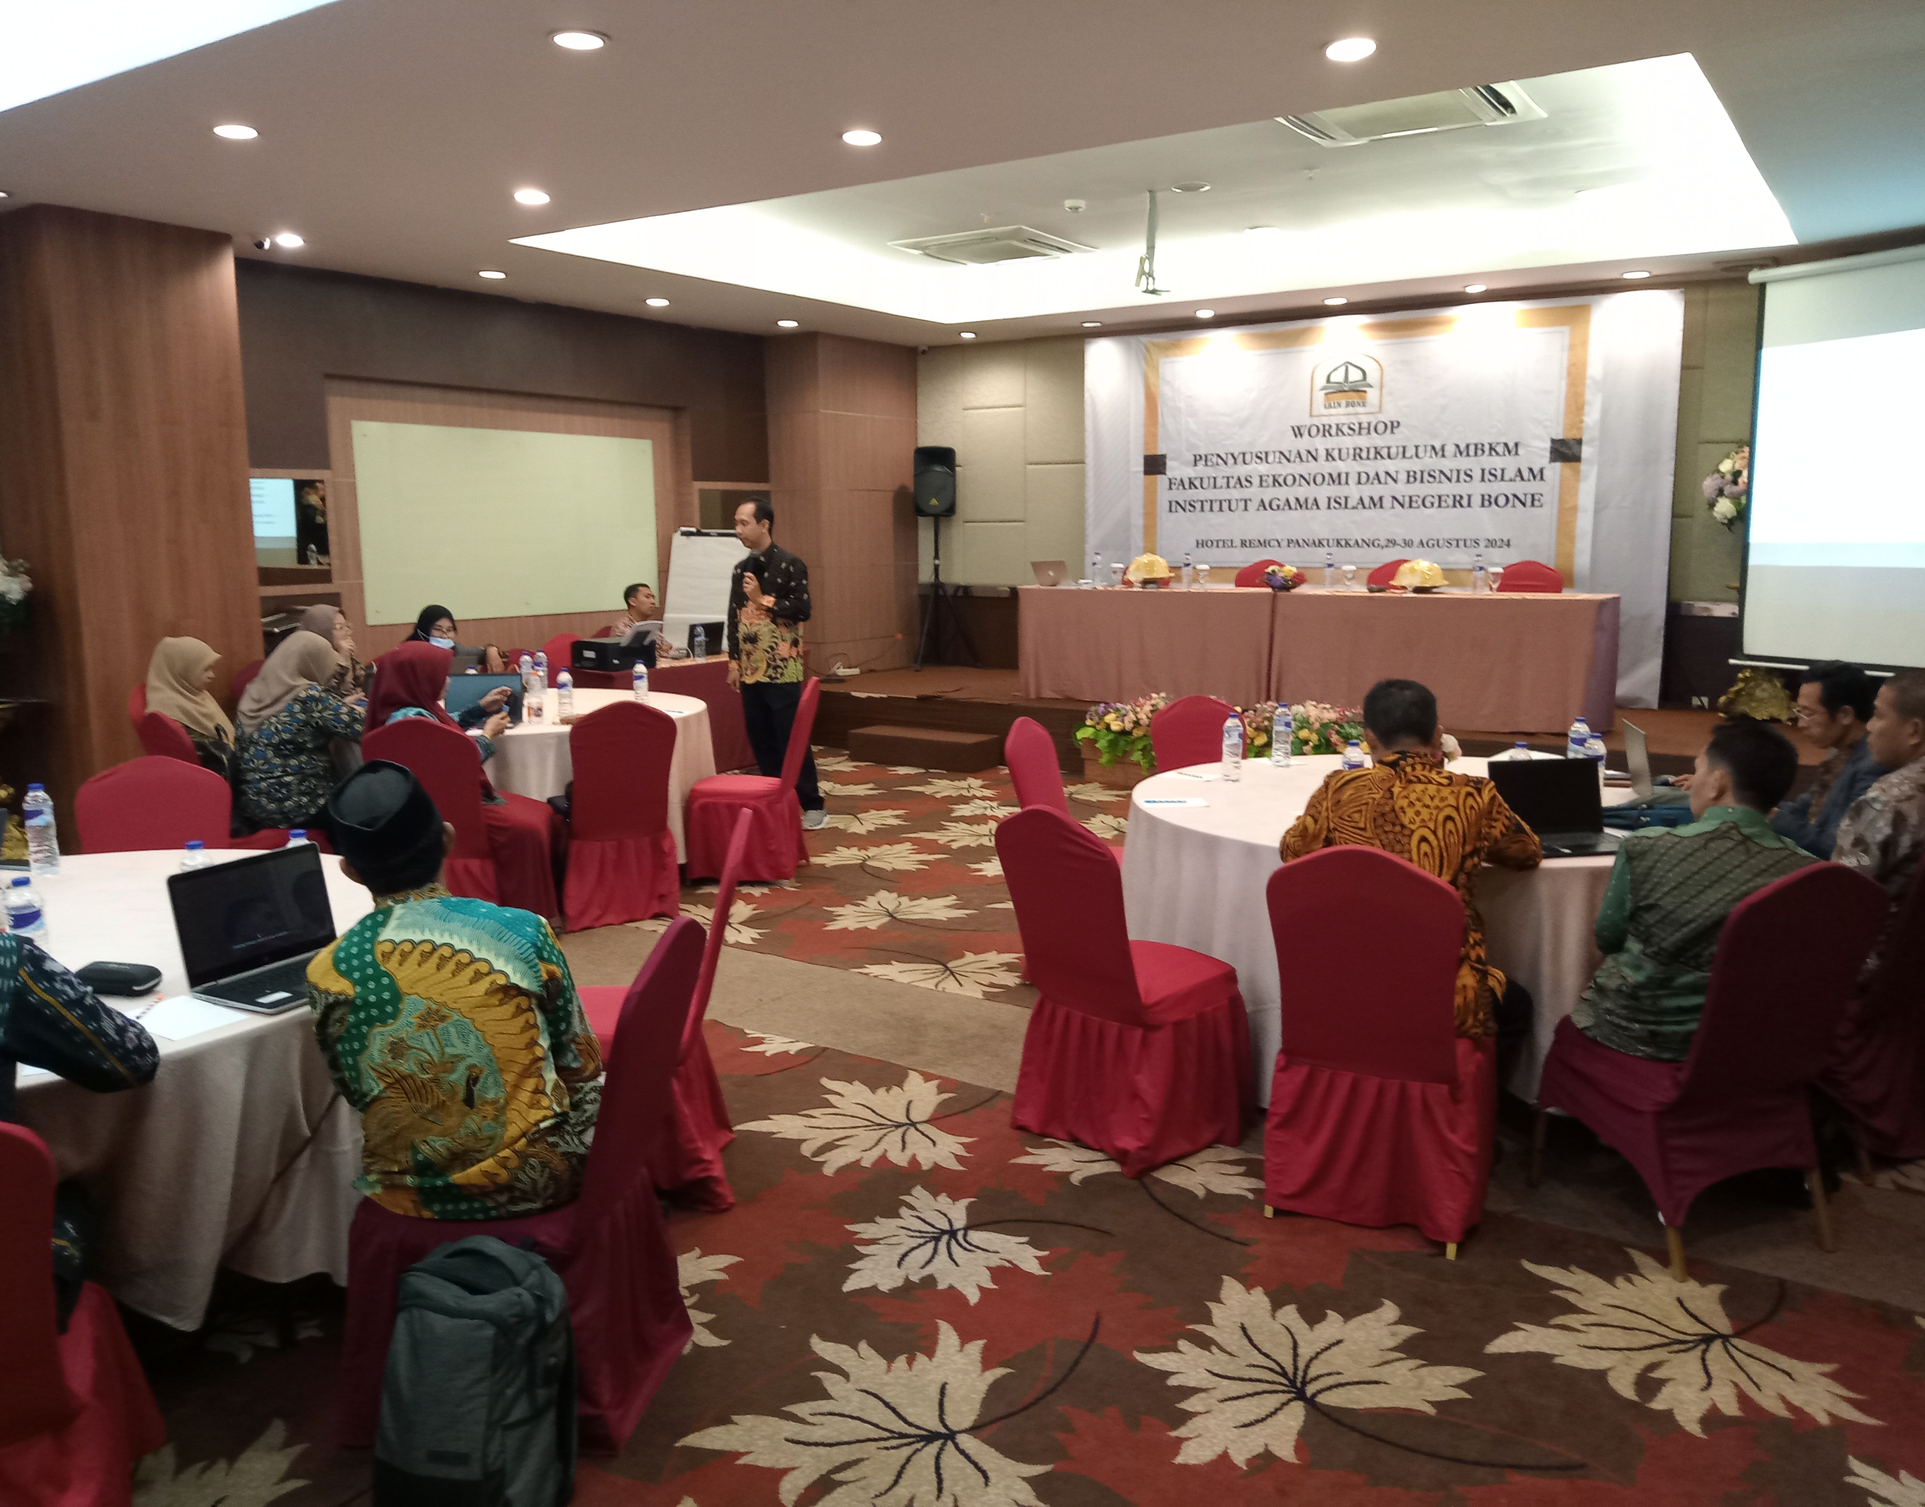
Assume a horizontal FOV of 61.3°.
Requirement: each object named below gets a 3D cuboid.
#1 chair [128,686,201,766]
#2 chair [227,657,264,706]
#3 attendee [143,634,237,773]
[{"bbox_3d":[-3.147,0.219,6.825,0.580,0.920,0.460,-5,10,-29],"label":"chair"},{"bbox_3d":[-3.507,-0.037,8.587,0.580,0.920,0.460,5,10,32],"label":"chair"},{"bbox_3d":[-3.188,0.043,7.133,0.700,1.180,0.500,-3,9,-13],"label":"attendee"}]

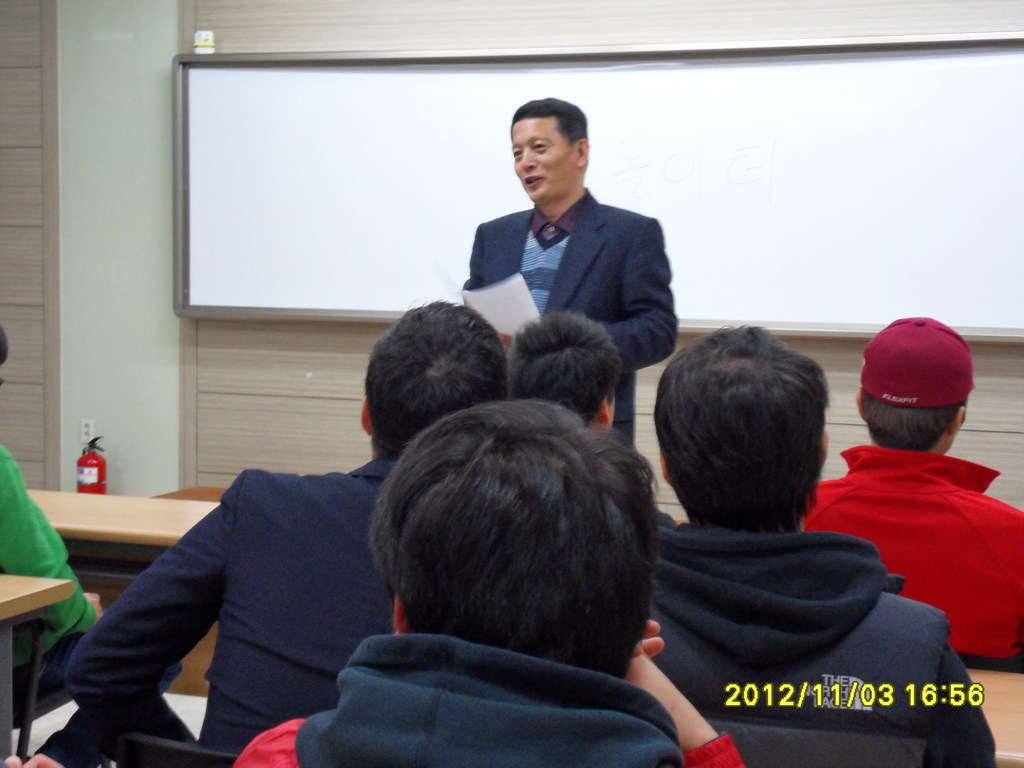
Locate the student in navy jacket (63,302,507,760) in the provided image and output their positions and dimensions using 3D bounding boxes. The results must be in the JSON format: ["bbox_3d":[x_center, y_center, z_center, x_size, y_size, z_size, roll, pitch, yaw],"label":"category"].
[{"bbox_3d":[-0.140,0.530,2.360,0.700,1.270,0.780,2,5,15],"label":"student in navy jacket"}]

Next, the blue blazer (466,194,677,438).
[{"bbox_3d":[0.125,-0.090,4.140,0.540,0.730,0.380,3,5,23],"label":"blue blazer"}]

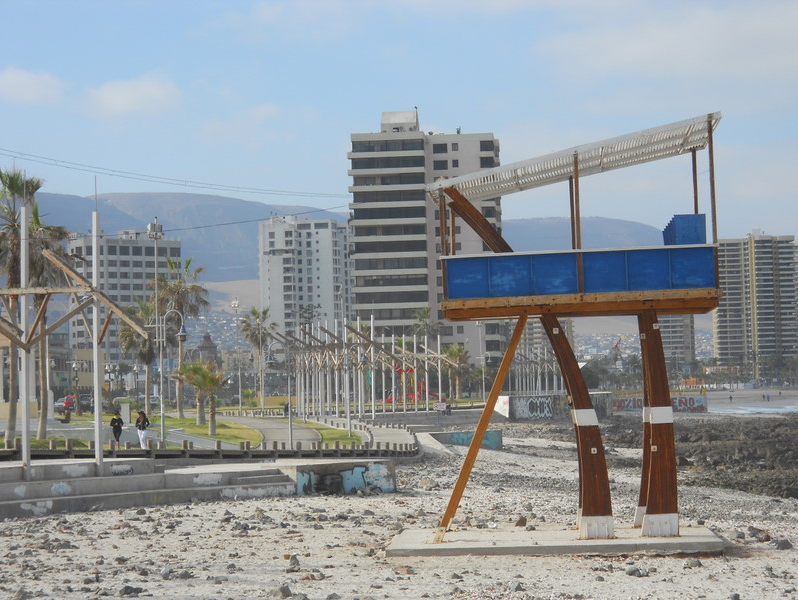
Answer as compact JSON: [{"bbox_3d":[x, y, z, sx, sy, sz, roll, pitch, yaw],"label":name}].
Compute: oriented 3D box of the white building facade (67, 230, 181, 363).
[{"bbox_3d":[-67.219,3.798,555.000,21.000,41.000,18.000,0,-3,-38],"label":"white building facade"}]

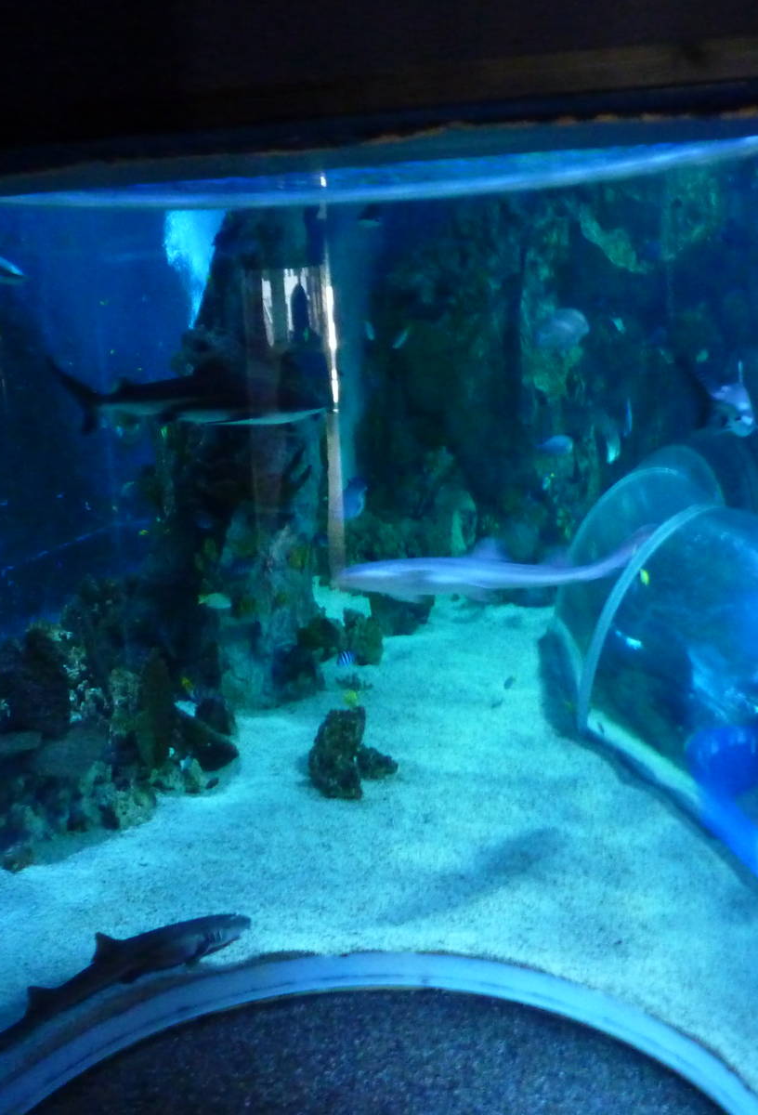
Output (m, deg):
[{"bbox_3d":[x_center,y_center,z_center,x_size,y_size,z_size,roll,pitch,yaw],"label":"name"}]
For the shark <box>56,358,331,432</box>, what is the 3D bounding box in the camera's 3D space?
[{"bbox_3d":[-0.780,-0.653,4.300,1.200,0.290,0.360,0,10,15],"label":"shark"}]

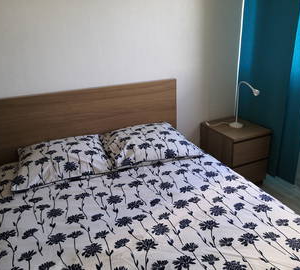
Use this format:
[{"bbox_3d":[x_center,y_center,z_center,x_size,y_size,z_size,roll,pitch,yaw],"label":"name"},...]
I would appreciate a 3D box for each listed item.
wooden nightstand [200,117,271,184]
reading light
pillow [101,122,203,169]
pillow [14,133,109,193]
[{"bbox_3d":[0.776,0.194,2.641,0.400,0.550,0.480,-11,23,-21],"label":"wooden nightstand"},{"bbox_3d":[0.848,-0.272,2.501,0.230,0.415,0.120,6,23,21],"label":"reading light"},{"bbox_3d":[-0.018,0.056,2.121,0.610,0.140,0.470,-9,32,-17],"label":"pillow"},{"bbox_3d":[-0.604,0.151,1.936,0.610,0.140,0.460,-11,33,-21],"label":"pillow"}]

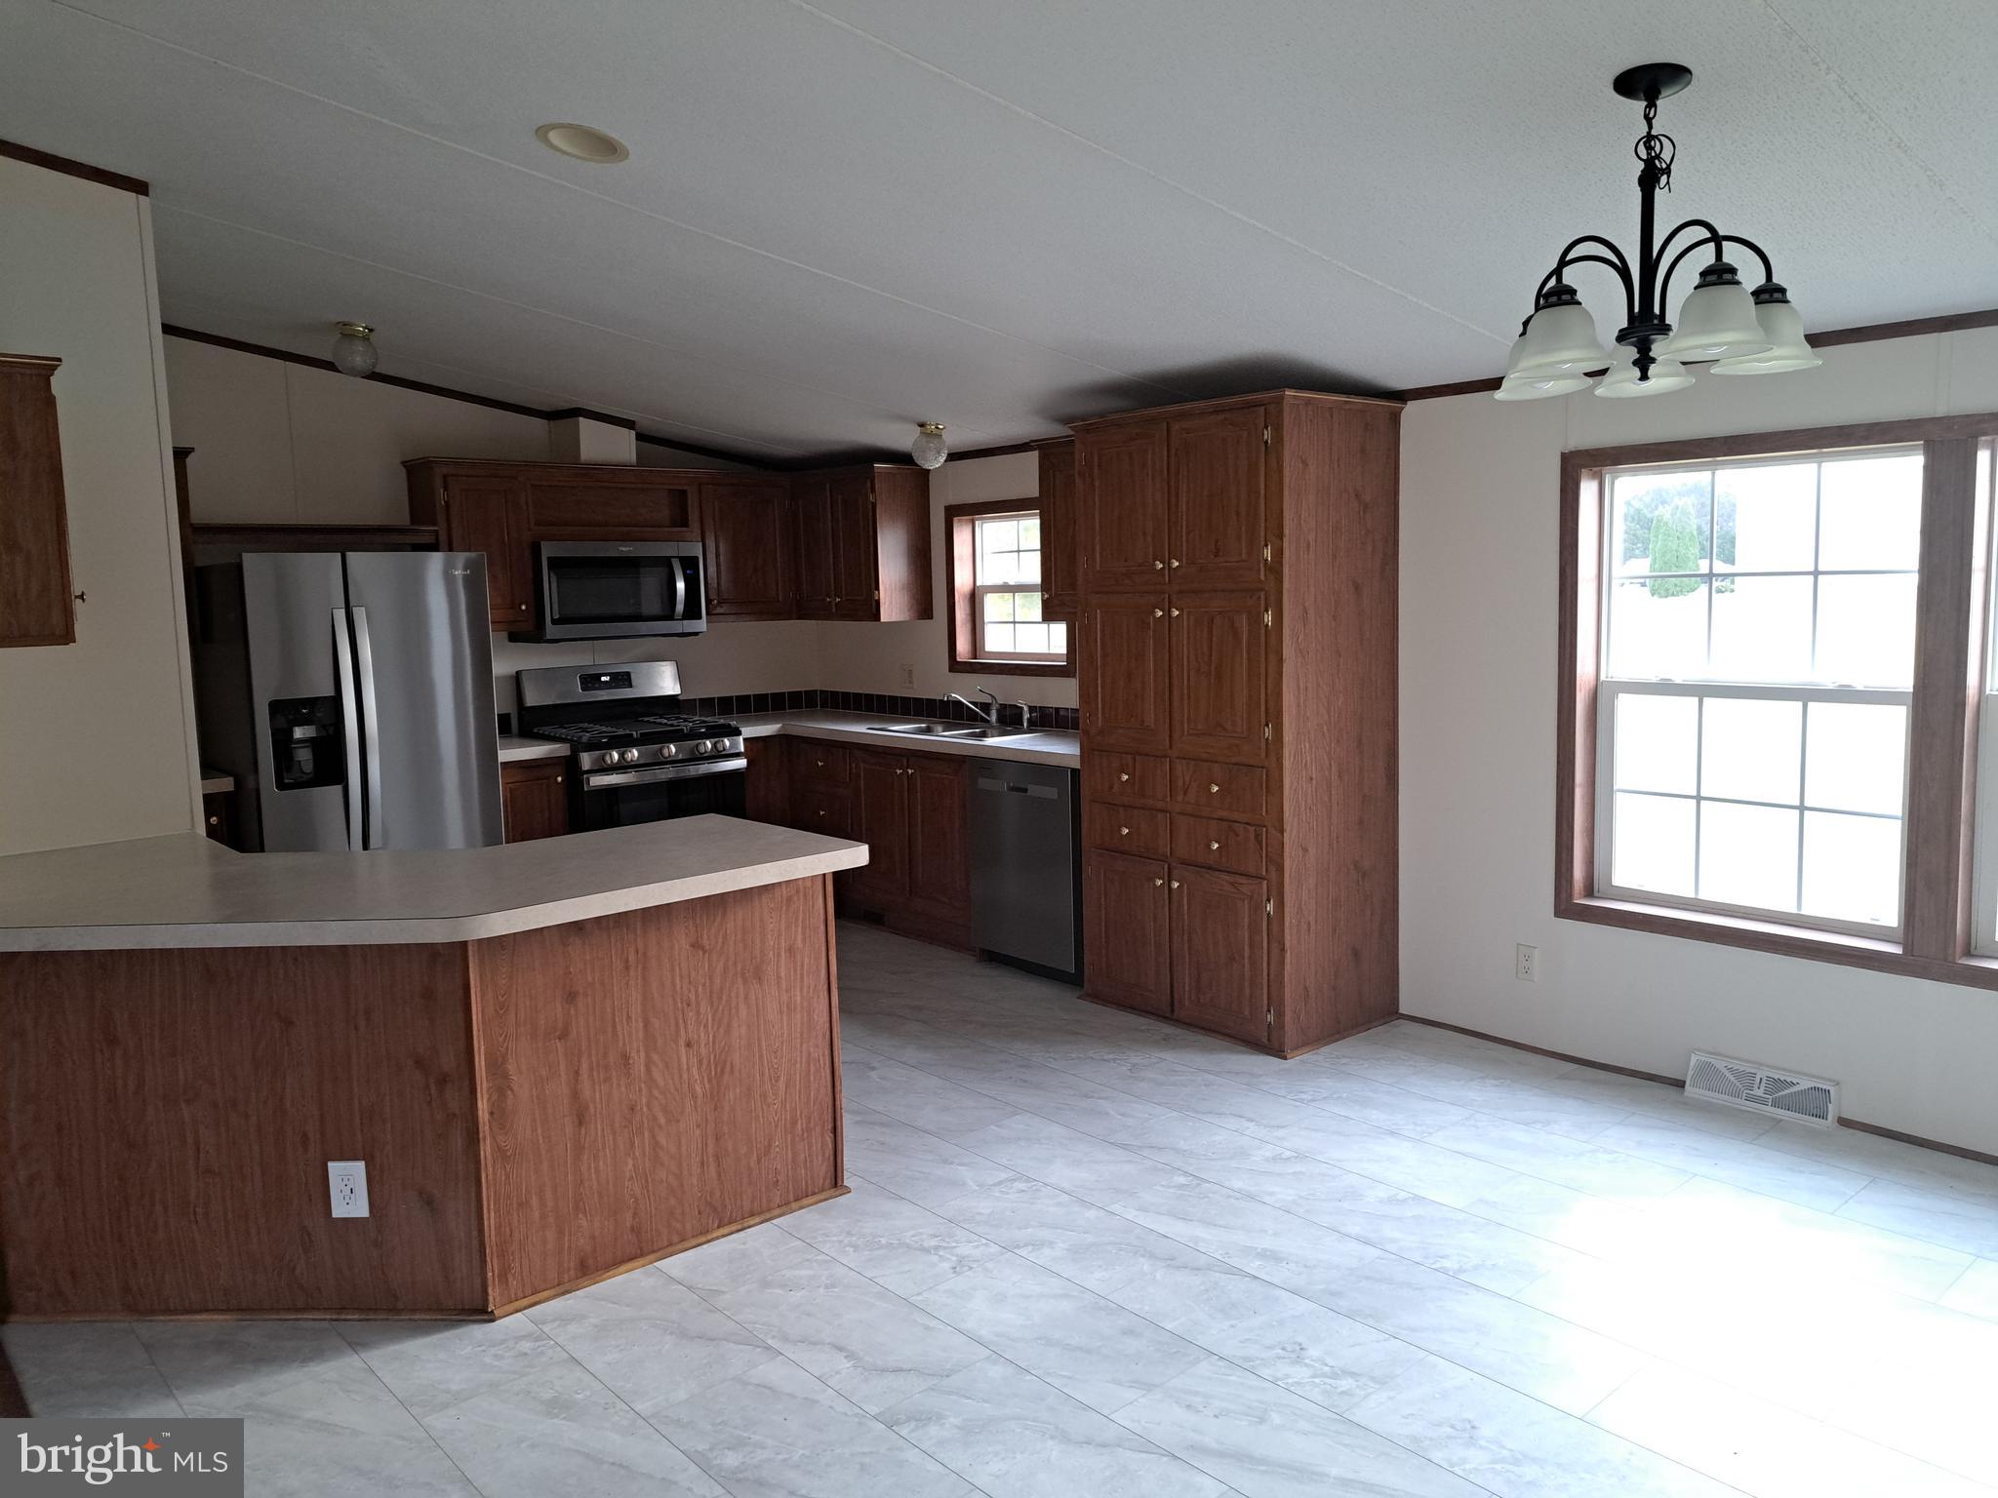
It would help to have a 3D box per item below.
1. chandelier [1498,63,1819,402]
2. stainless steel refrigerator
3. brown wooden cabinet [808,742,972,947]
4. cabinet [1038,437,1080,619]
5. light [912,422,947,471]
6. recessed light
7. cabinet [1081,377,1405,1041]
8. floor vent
[{"bbox_3d":[1.153,-0.921,2.458,0.550,0.520,0.550,-7,9,-41],"label":"chandelier"},{"bbox_3d":[-2.458,0.120,5.296,0.830,1.690,0.845,-7,9,-41],"label":"stainless steel refrigerator"},{"bbox_3d":[-0.308,0.374,6.231,0.580,0.845,1.250,-7,8,-40],"label":"brown wooden cabinet"},{"bbox_3d":[0.455,-0.863,5.411,0.320,0.720,0.550,-7,9,-41],"label":"cabinet"},{"bbox_3d":[-0.285,-1.241,5.714,0.155,0.190,0.155,5,1,0],"label":"light"},{"bbox_3d":[-0.948,-1.372,3.154,0.205,0.040,0.205,5,1,-42],"label":"recessed light"},{"bbox_3d":[0.810,-0.109,4.807,0.635,2.058,0.945,-7,8,-40],"label":"cabinet"},{"bbox_3d":[2.162,0.962,3.931,0.075,0.112,0.388,-7,9,-41],"label":"floor vent"}]

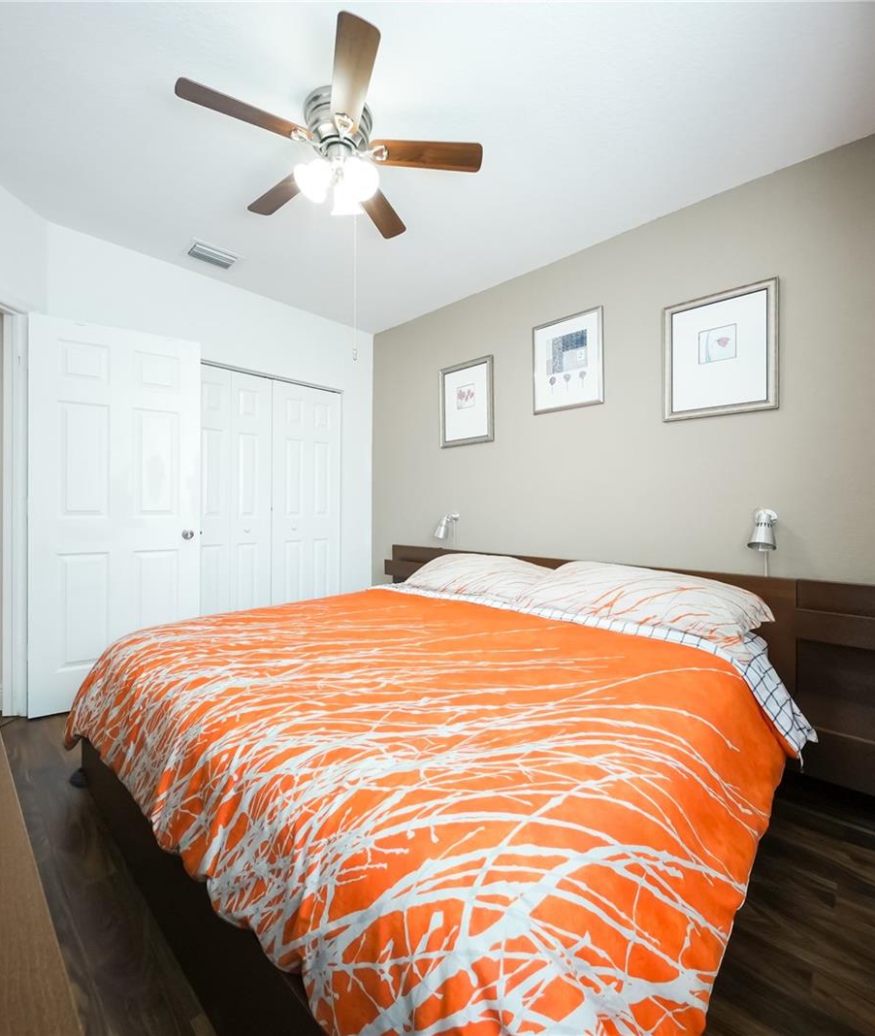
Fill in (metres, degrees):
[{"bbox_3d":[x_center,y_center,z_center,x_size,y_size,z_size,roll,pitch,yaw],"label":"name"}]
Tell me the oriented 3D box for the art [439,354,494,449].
[{"bbox_3d":[0.202,-0.812,3.075,0.465,0.582,0.028,1,0,40],"label":"art"}]

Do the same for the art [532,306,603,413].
[{"bbox_3d":[0.776,-0.929,2.587,0.440,0.552,0.025,1,0,40],"label":"art"}]

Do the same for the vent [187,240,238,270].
[{"bbox_3d":[-1.346,-1.562,2.575,0.165,0.020,0.250,1,0,45],"label":"vent"}]

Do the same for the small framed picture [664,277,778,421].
[{"bbox_3d":[1.357,-0.788,2.092,0.465,0.588,0.028,1,0,40],"label":"small framed picture"}]

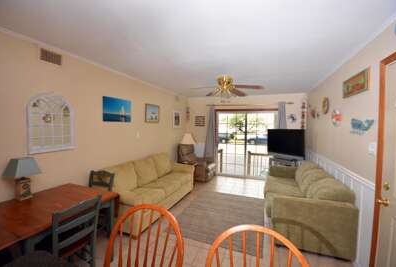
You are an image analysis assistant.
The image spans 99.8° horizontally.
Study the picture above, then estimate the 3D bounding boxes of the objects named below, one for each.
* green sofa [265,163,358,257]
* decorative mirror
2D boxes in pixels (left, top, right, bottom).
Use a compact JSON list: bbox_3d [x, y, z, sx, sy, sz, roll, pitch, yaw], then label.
[{"bbox_3d":[1.689,0.977,2.877,0.910,0.858,1.865,2,2,22],"label":"green sofa"},{"bbox_3d":[-1.761,-0.135,2.040,0.067,0.717,0.510,2,2,22],"label":"decorative mirror"}]

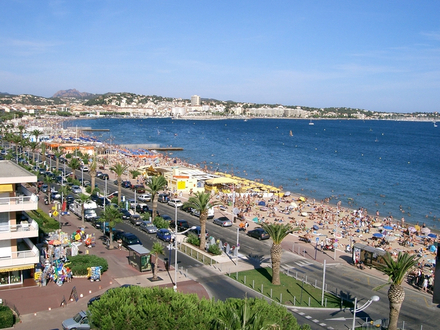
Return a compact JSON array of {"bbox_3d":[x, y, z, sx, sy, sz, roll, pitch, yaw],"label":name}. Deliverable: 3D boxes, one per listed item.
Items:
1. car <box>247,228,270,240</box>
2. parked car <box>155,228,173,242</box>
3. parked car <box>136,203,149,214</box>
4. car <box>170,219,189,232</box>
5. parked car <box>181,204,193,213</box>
[{"bbox_3d":[6.240,11.110,80.680,1.740,1.450,4.250,-3,7,-34],"label":"car"},{"bbox_3d":[-8.660,11.080,78.460,1.600,1.450,3.400,-3,7,-34],"label":"parked car"},{"bbox_3d":[-15.587,8.665,100.123,1.680,1.600,3.800,-2,7,-30],"label":"parked car"},{"bbox_3d":[-6.910,10.424,85.749,1.720,1.480,4.100,-2,7,-30],"label":"car"},{"bbox_3d":[-6.670,8.760,101.180,1.700,1.430,4.000,-3,7,-31],"label":"parked car"}]

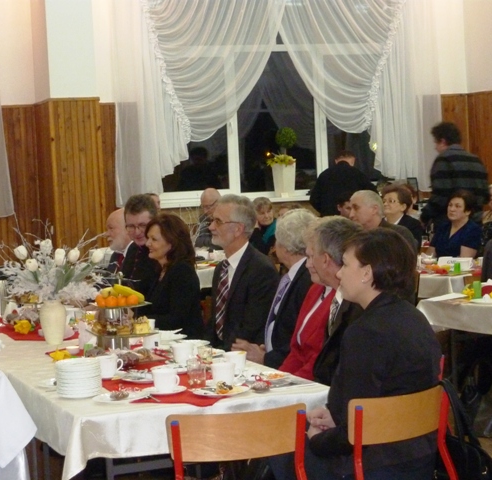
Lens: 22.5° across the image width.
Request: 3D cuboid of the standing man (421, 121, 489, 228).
[{"bbox_3d":[1.624,0.009,9.600,0.420,1.790,0.540,1,5,45],"label":"standing man"}]

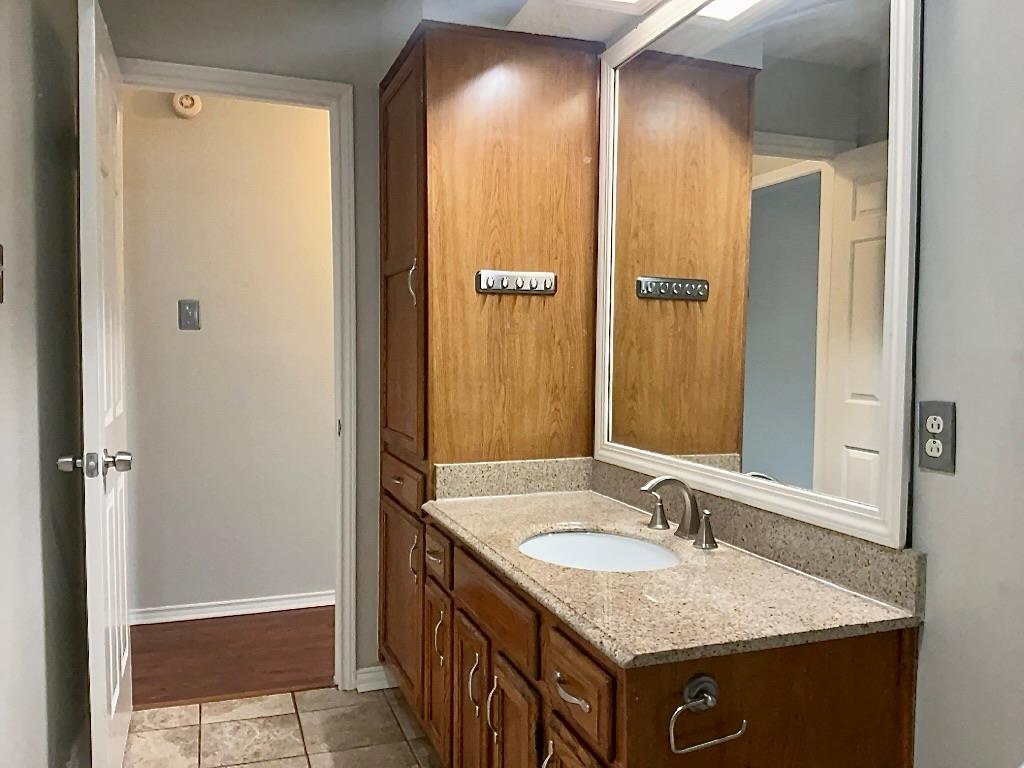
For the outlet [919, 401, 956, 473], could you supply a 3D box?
[{"bbox_3d":[0.694,0.085,1.307,0.009,0.114,0.070,-1,3,-21],"label":"outlet"}]

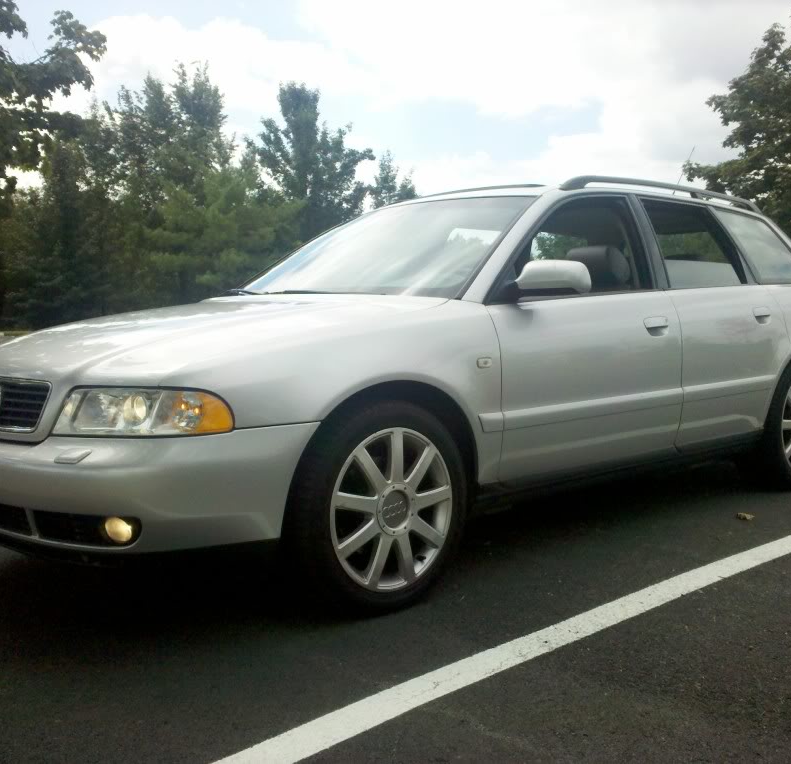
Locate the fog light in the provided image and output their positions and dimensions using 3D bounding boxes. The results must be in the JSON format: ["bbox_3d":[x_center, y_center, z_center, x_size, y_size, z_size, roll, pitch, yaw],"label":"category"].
[{"bbox_3d":[-0.709,0.382,2.275,0.060,0.075,0.080,-5,7,-41],"label":"fog light"}]

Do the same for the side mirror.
[{"bbox_3d":[0.500,-0.336,2.825,0.130,0.125,0.210,-5,7,-41],"label":"side mirror"}]

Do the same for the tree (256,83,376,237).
[{"bbox_3d":[-3.664,-8.238,40.498,5.400,10.638,5.000,0,5,-5],"label":"tree"}]

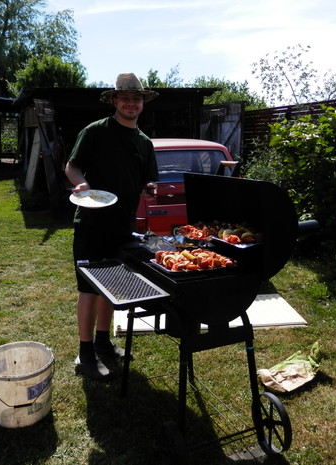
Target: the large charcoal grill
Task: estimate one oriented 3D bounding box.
[{"bbox_3d":[0.035,0.354,2.225,0.857,1.262,0.864,-5,11,-23],"label":"large charcoal grill"}]

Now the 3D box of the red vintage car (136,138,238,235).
[{"bbox_3d":[-0.094,-0.613,6.896,1.580,1.480,4.000,-4,11,-17],"label":"red vintage car"}]

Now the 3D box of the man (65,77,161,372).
[{"bbox_3d":[-0.367,-0.041,2.793,0.560,1.840,0.430,-6,12,-29],"label":"man"}]

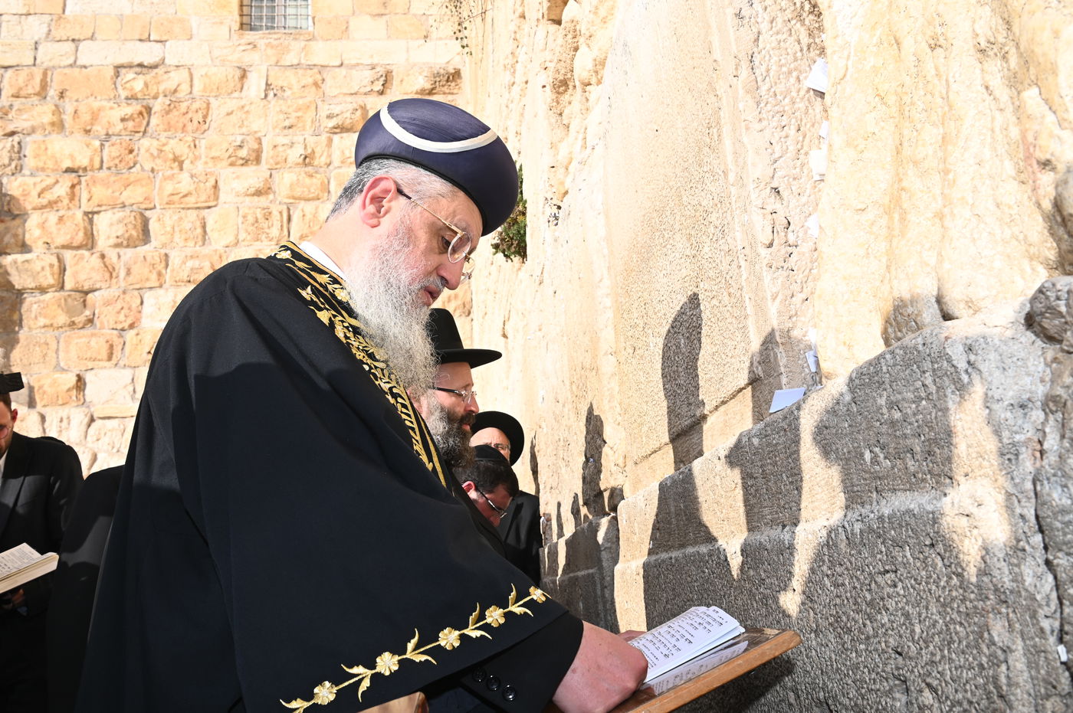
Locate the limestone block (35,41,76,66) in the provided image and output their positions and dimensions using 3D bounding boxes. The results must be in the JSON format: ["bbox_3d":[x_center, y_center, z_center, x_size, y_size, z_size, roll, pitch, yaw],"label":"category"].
[{"bbox_3d":[-4.650,-2.893,9.309,0.356,0.264,0.300,-2,-14,-7],"label":"limestone block"}]

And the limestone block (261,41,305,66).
[{"bbox_3d":[-2.532,-2.969,9.559,0.415,0.280,0.300,-2,-14,-7],"label":"limestone block"}]

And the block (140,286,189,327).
[{"bbox_3d":[-3.535,-0.449,9.198,0.483,0.399,0.280,-2,-14,-7],"label":"block"}]

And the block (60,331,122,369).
[{"bbox_3d":[-4.966,-0.047,10.727,0.673,0.441,0.300,-2,-14,-7],"label":"block"}]

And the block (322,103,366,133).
[{"bbox_3d":[-1.982,-2.422,9.888,0.440,0.341,0.280,-2,-14,-7],"label":"block"}]

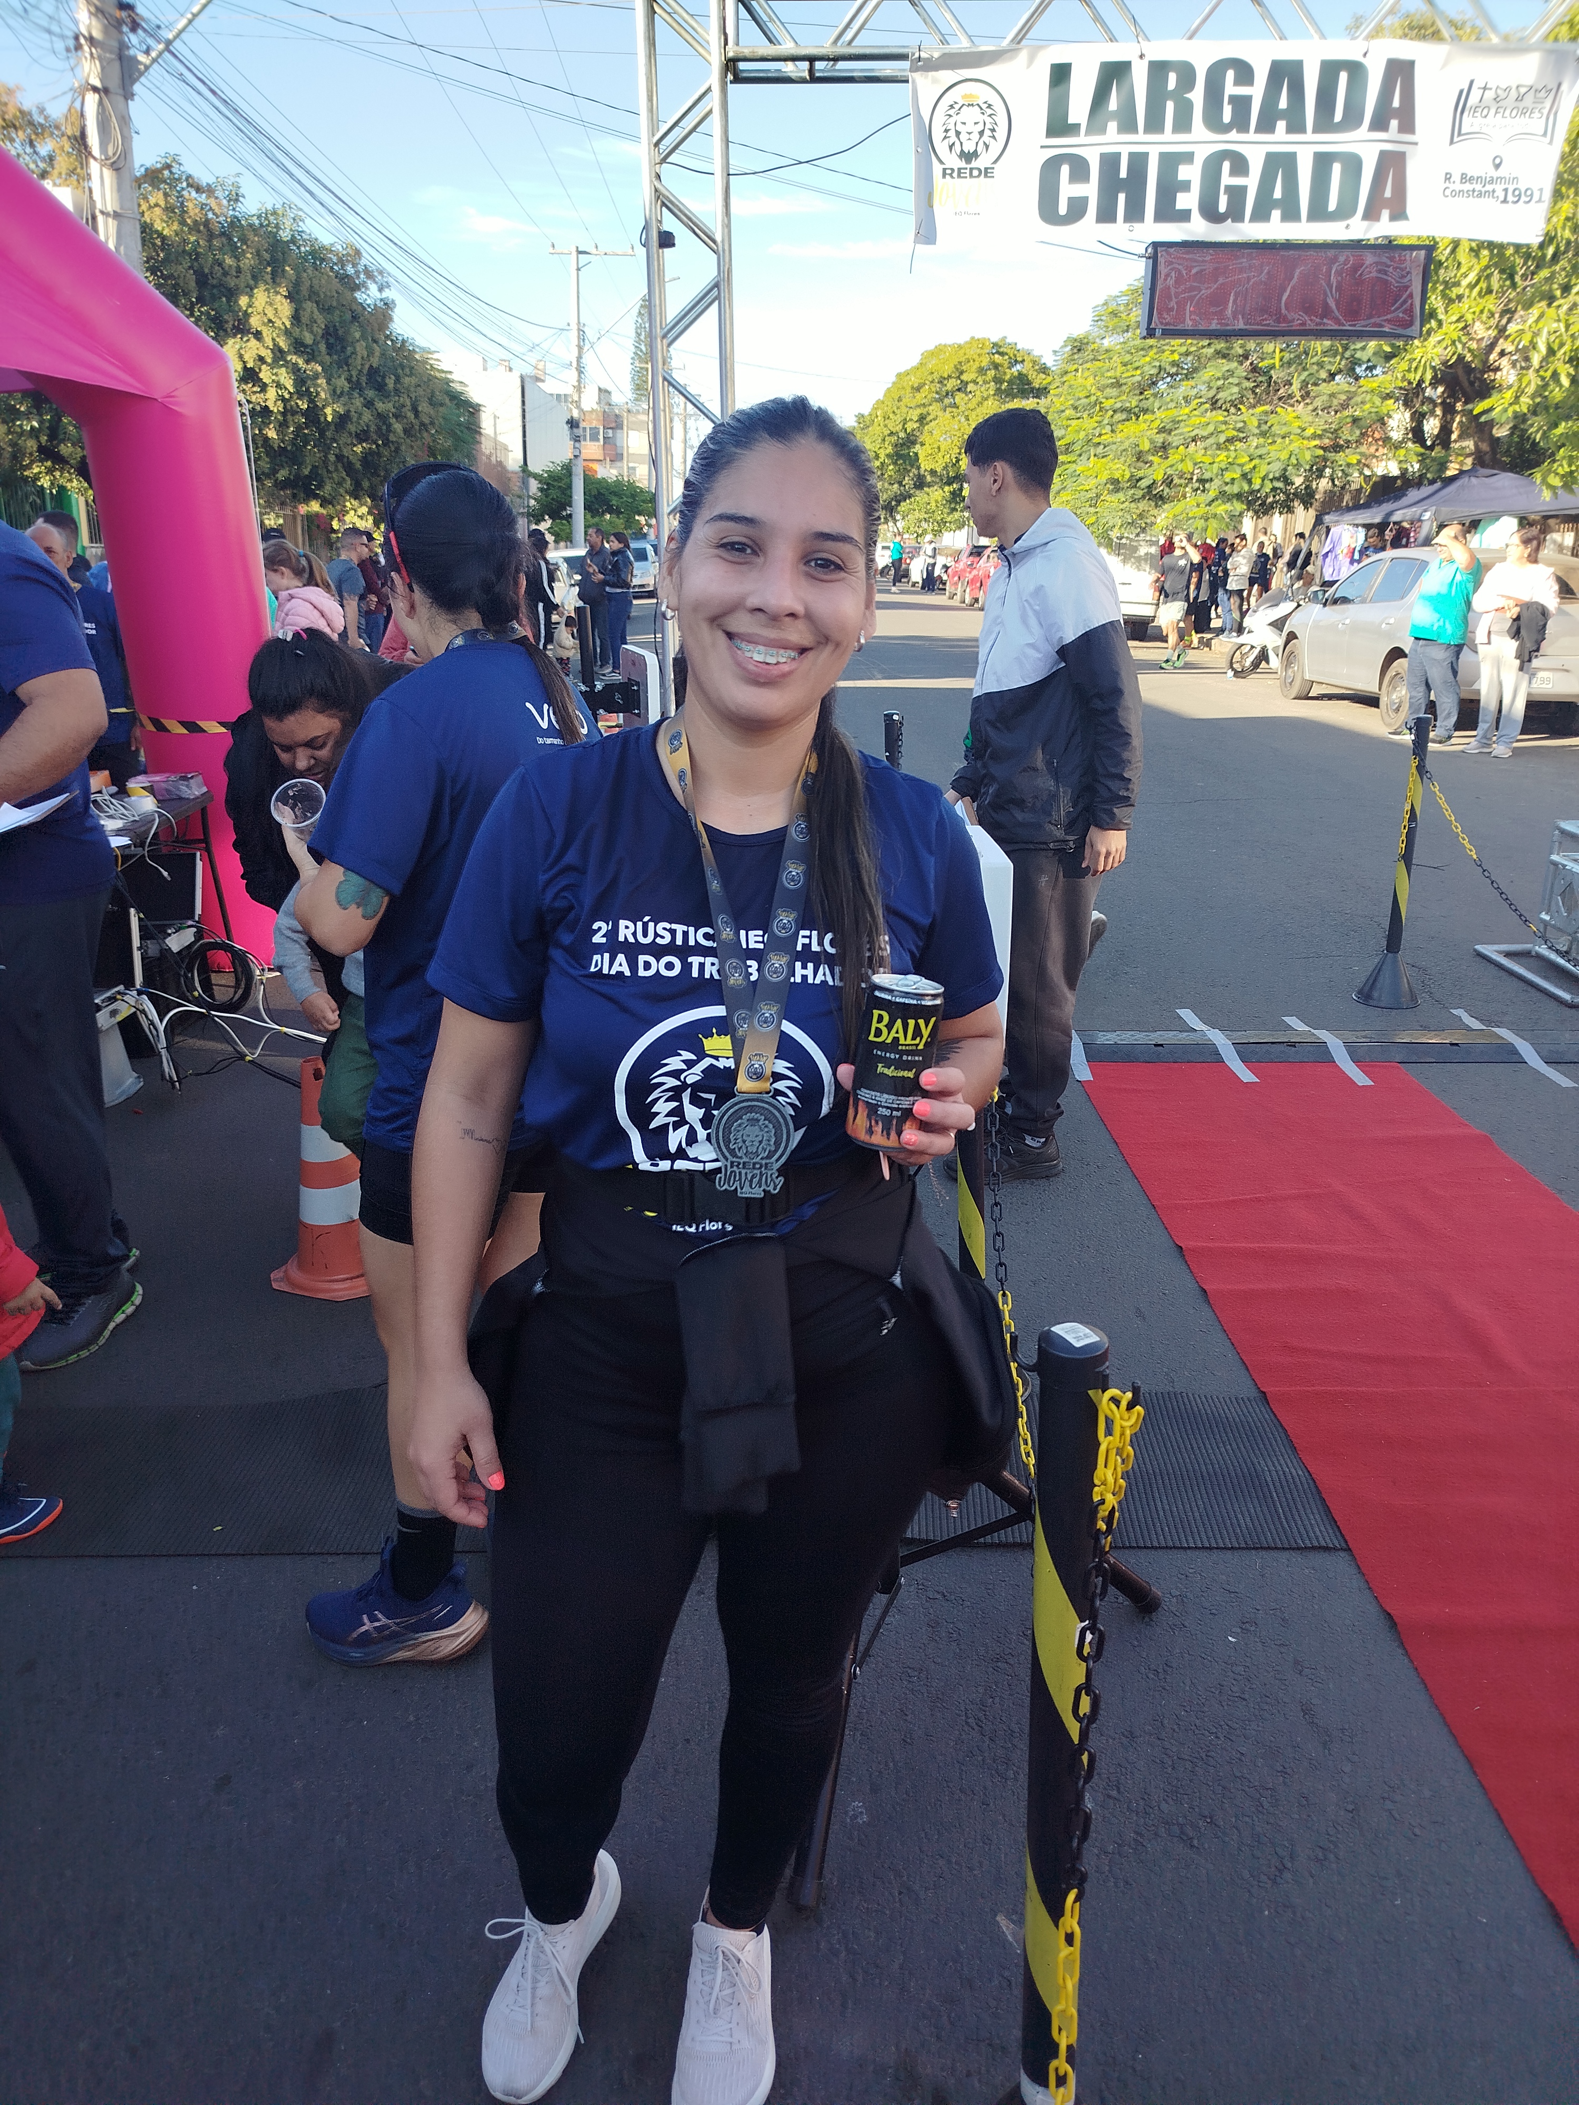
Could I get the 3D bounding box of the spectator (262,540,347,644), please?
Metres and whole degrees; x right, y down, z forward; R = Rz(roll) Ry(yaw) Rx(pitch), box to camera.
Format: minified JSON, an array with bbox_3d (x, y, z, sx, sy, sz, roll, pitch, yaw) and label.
[{"bbox_3d":[-2.130,-1.466,6.588,0.360,1.580,0.460,14,24,34],"label":"spectator"}]

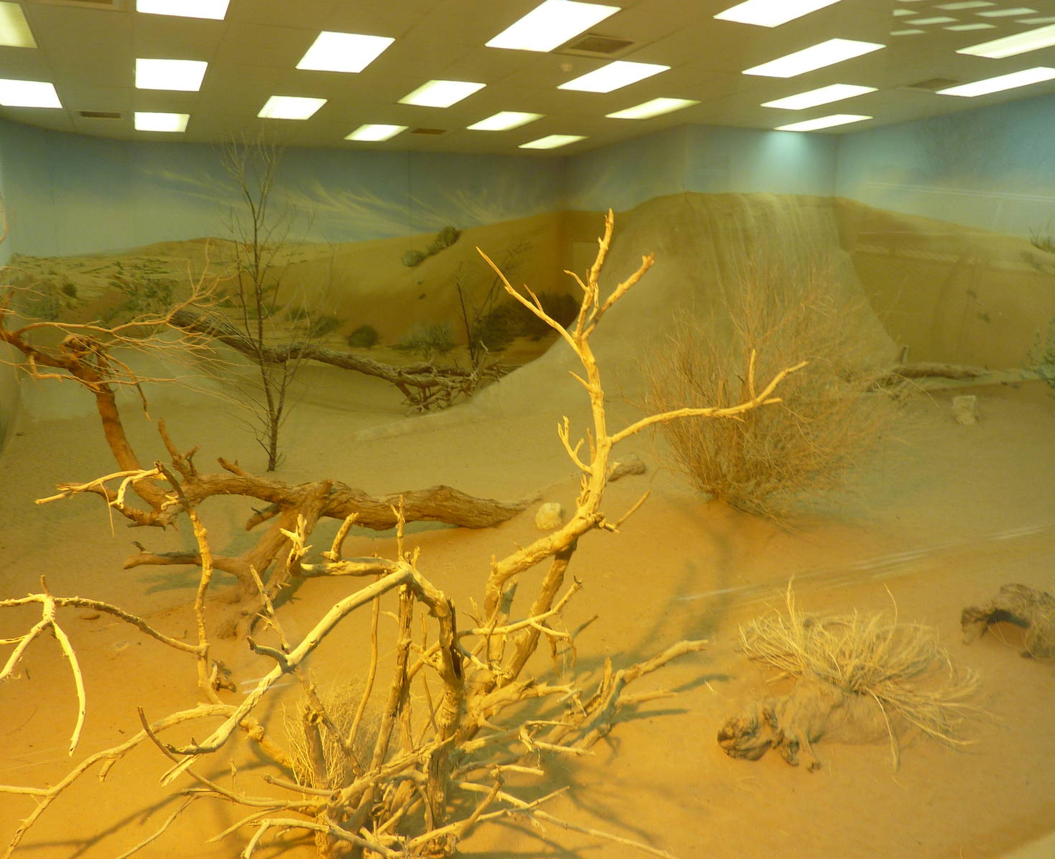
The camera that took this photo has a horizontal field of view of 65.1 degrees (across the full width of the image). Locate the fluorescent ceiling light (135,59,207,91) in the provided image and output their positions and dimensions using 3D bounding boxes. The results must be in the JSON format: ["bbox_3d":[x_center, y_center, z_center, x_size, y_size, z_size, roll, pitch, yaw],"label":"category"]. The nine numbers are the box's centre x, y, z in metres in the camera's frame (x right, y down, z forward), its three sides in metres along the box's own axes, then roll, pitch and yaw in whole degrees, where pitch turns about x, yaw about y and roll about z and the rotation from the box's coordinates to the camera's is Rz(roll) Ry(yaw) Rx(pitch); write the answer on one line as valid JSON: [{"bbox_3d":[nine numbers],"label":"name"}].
[{"bbox_3d":[-3.059,-3.050,7.083,0.570,0.070,1.160,-6,12,-24],"label":"fluorescent ceiling light"}]

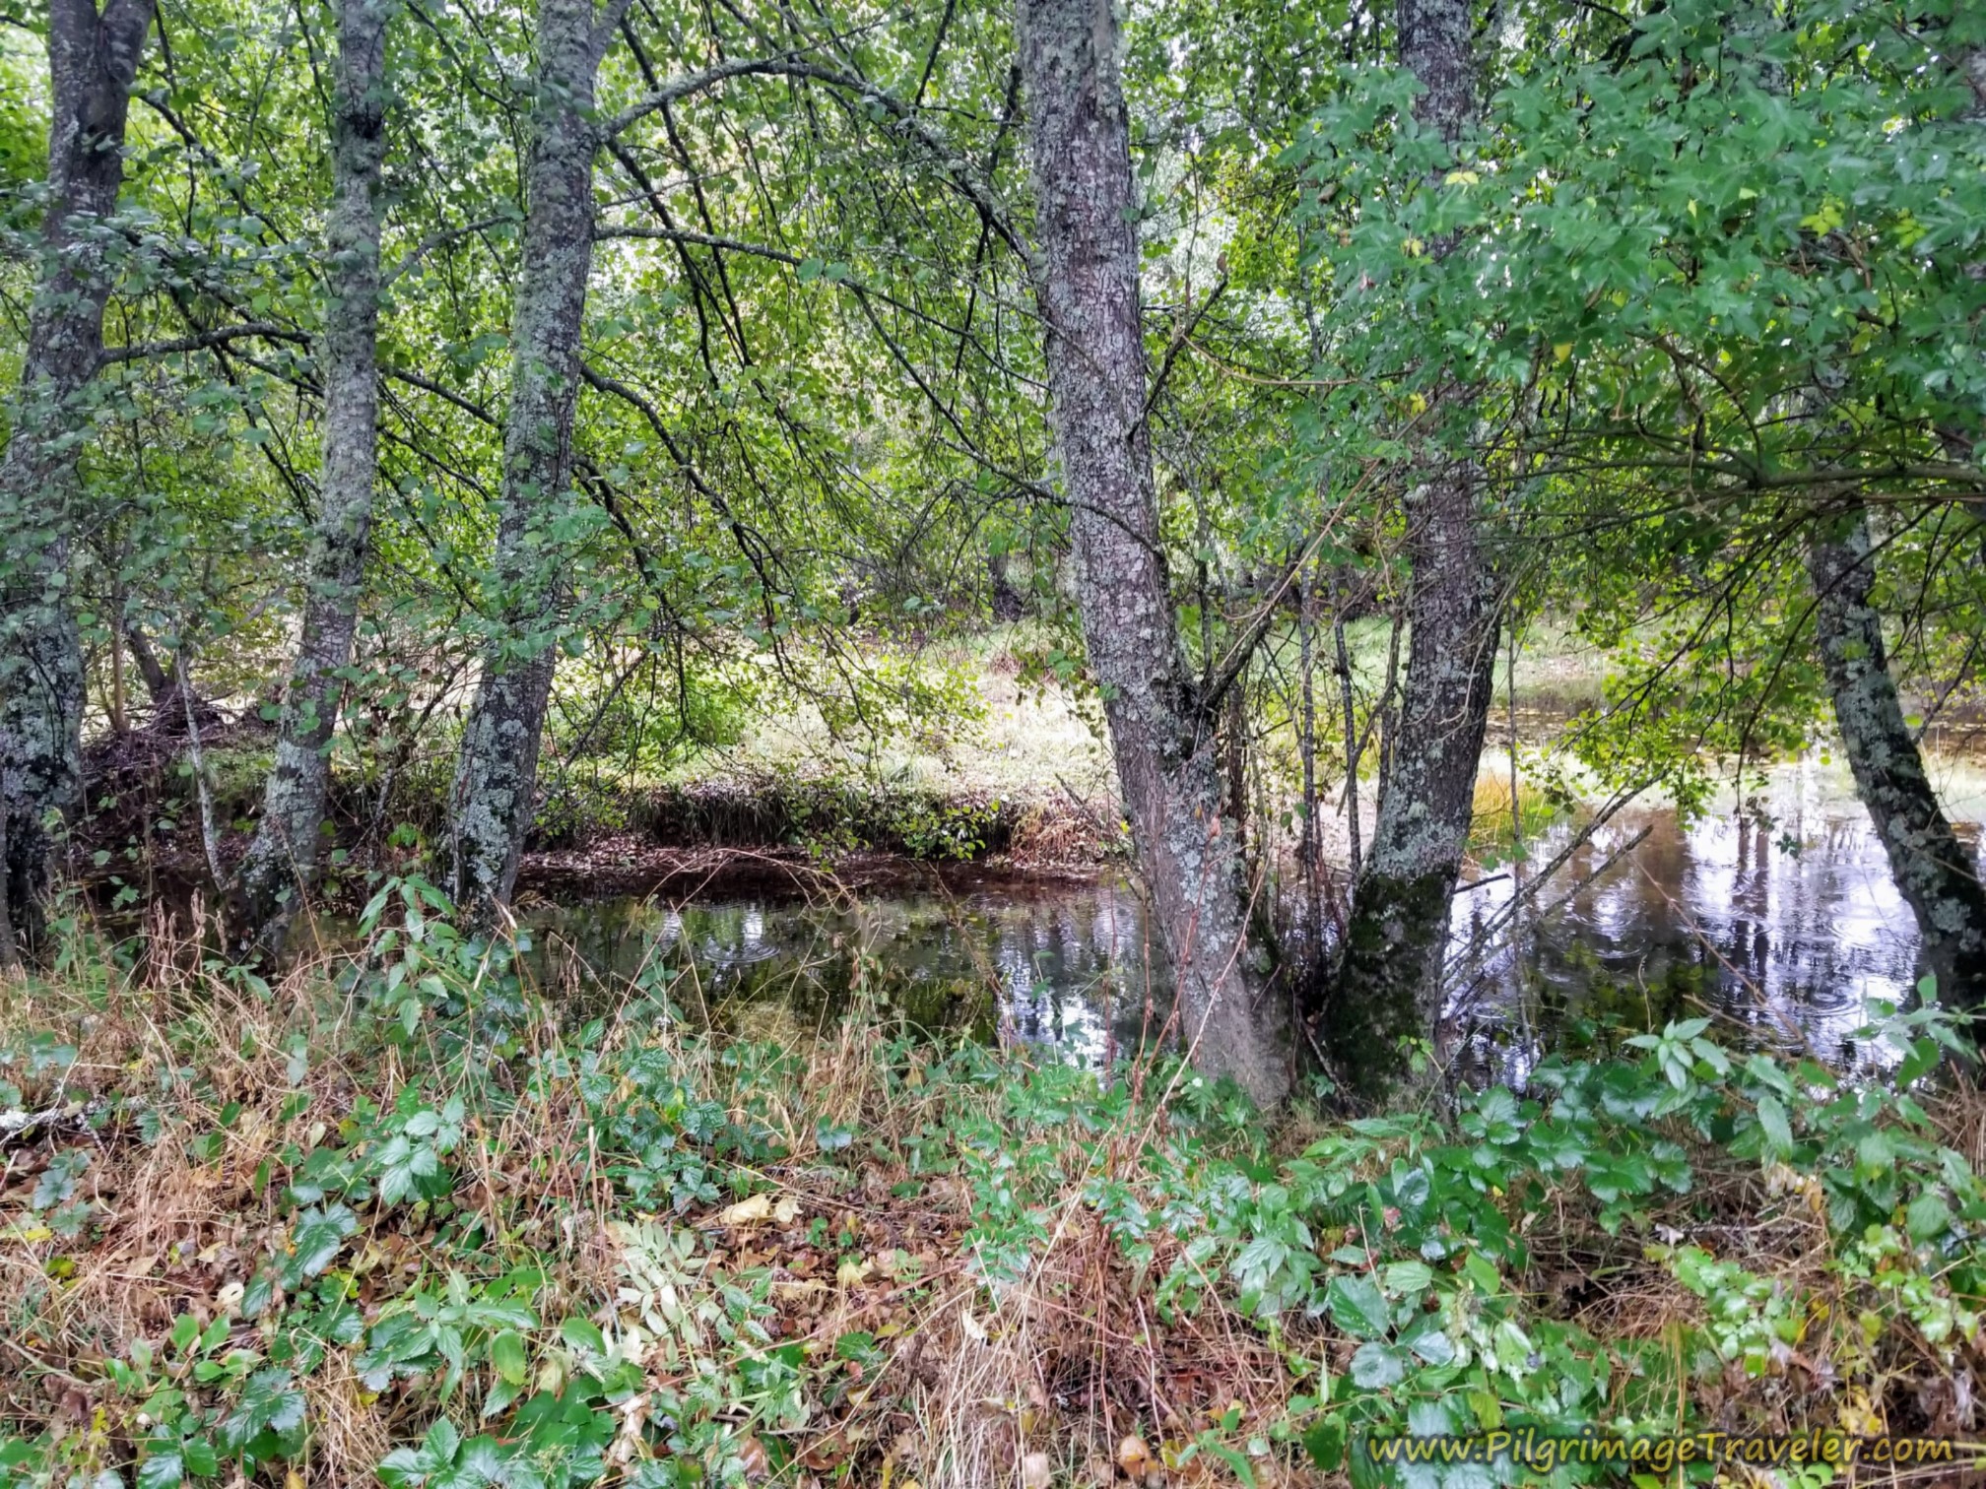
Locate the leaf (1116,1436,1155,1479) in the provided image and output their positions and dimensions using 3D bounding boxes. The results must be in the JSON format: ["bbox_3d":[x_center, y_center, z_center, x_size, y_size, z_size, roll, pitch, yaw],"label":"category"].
[{"bbox_3d":[0.250,1.243,2.600,0.064,0.040,0.068,0,5,0],"label":"leaf"}]

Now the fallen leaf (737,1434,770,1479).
[{"bbox_3d":[-0.418,1.241,2.600,0.060,0.040,0.070,0,5,0],"label":"fallen leaf"}]

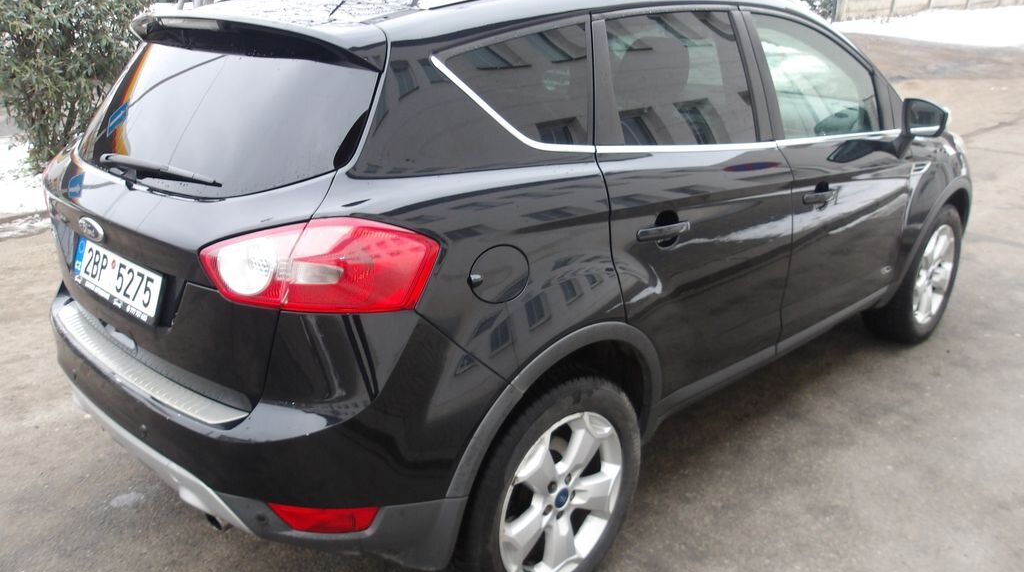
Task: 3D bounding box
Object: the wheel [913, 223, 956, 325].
[{"bbox_3d":[1.992,-0.074,3.934,0.474,0.474,0.190,-17,25,-40],"label":"wheel"}]

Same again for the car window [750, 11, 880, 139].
[{"bbox_3d":[1.093,-0.734,2.820,0.840,0.450,0.060,-18,3,-42],"label":"car window"}]

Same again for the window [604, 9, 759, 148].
[{"bbox_3d":[0.485,-0.572,2.232,0.730,0.410,0.050,-18,3,-42],"label":"window"}]

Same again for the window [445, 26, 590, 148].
[{"bbox_3d":[0.055,-0.458,1.840,0.476,0.311,0.040,-16,0,-39],"label":"window"}]

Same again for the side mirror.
[{"bbox_3d":[1.644,-0.652,3.161,0.120,0.145,0.185,-18,27,-42],"label":"side mirror"}]

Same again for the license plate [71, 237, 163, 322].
[{"bbox_3d":[-0.994,-0.025,2.000,0.530,0.130,0.025,19,12,42],"label":"license plate"}]

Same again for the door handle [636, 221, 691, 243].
[{"bbox_3d":[0.398,-0.148,2.098,0.225,0.042,0.050,-13,22,-43],"label":"door handle"}]

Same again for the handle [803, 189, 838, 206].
[{"bbox_3d":[1.053,-0.311,2.730,0.235,0.042,0.050,-14,23,-43],"label":"handle"}]

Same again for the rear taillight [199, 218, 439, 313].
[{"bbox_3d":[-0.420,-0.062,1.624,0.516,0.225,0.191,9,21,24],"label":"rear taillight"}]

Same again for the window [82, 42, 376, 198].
[{"bbox_3d":[-0.817,-0.435,2.037,1.260,0.450,0.120,19,-7,42],"label":"window"}]

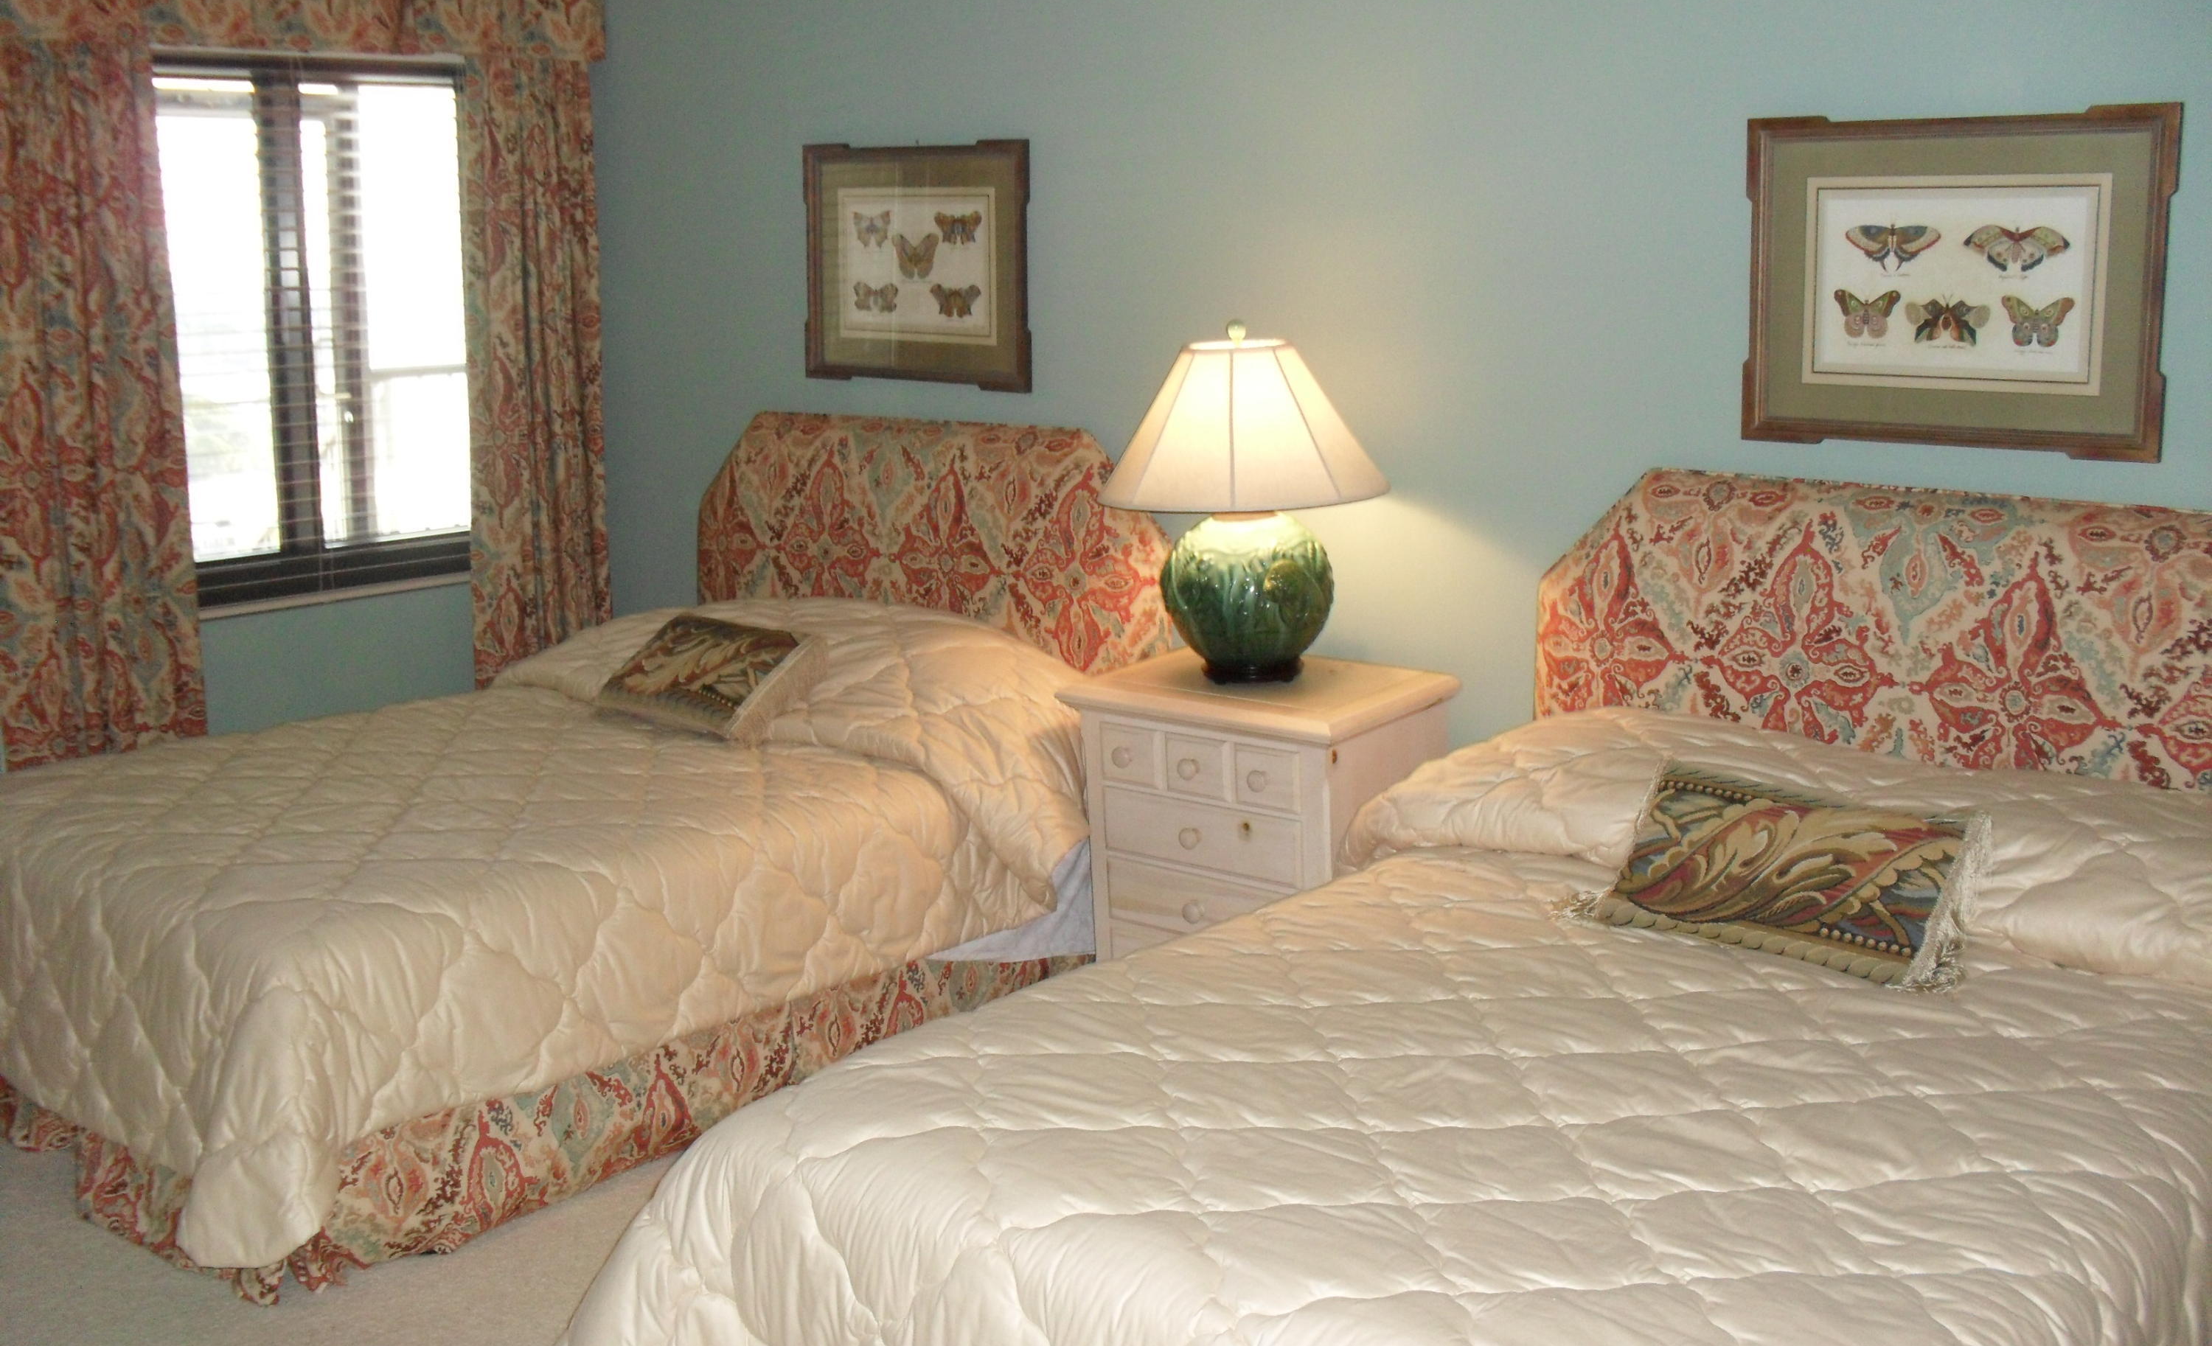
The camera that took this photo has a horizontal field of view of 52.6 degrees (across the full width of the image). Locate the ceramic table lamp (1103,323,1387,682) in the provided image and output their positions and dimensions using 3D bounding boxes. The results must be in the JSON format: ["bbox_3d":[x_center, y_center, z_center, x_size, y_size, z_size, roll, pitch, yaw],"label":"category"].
[{"bbox_3d":[0.257,-0.318,4.120,0.525,0.650,0.525,0,12,0],"label":"ceramic table lamp"}]

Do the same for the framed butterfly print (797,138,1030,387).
[{"bbox_3d":[-0.423,-0.908,4.979,0.685,0.530,0.030,9,15,38],"label":"framed butterfly print"}]

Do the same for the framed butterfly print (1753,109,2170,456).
[{"bbox_3d":[1.345,-0.622,3.571,0.675,0.530,0.030,9,15,38],"label":"framed butterfly print"}]

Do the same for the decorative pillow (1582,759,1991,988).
[{"bbox_3d":[0.873,0.253,2.892,0.490,0.250,0.110,11,-24,45],"label":"decorative pillow"}]

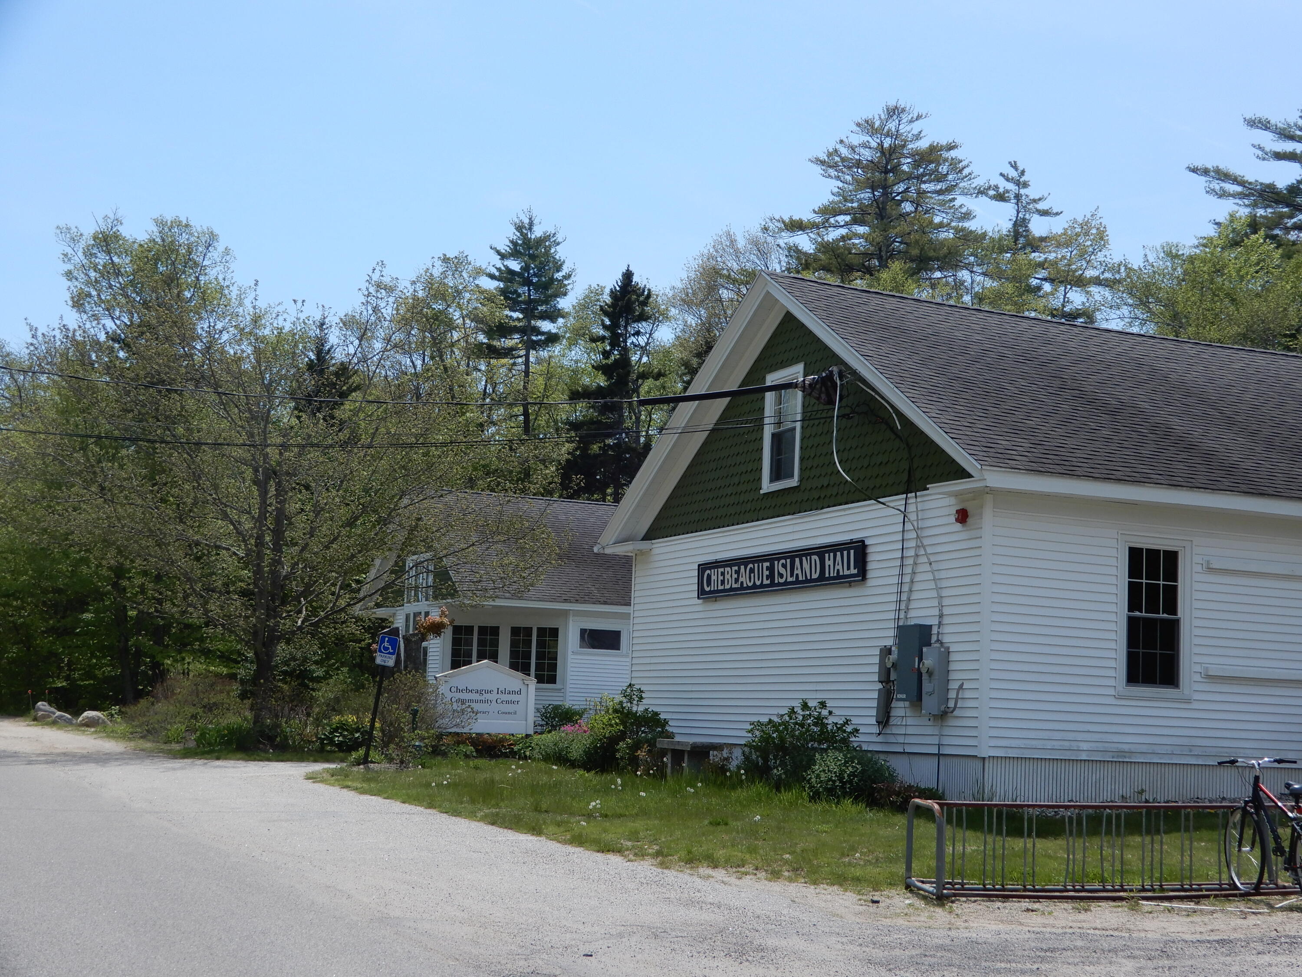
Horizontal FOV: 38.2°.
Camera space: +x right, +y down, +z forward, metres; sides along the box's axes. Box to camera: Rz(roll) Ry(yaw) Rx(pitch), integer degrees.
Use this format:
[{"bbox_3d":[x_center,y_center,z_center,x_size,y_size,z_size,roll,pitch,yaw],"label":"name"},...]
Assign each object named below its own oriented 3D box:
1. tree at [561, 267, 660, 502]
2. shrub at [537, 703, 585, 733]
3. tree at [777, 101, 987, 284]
[{"bbox_3d":[-1.189,0.500,64.936,4.400,16.680,4.400,3,-7,-1],"label":"tree"},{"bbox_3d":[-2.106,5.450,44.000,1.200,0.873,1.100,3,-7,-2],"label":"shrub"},{"bbox_3d":[7.548,-2.095,60.631,7.600,21.457,7.600,2,-7,7],"label":"tree"}]

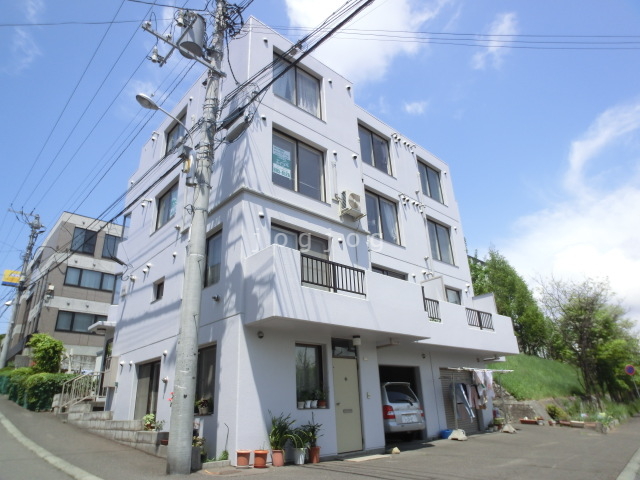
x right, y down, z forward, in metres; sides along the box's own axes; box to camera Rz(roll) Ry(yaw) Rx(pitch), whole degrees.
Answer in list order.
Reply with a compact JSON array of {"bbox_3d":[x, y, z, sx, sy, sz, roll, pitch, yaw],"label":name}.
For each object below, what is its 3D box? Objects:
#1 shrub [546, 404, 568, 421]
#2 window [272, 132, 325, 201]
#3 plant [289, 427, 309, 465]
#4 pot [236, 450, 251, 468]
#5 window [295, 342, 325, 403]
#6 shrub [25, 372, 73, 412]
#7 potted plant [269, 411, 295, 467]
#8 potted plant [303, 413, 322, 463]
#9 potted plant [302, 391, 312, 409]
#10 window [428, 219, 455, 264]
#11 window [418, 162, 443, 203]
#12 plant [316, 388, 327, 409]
[{"bbox_3d":[8.942,6.530,14.592,0.750,0.650,0.700,18,-32,-37],"label":"shrub"},{"bbox_3d":[-0.580,-1.973,10.652,1.945,1.795,0.122,17,-29,-40],"label":"window"},{"bbox_3d":[-0.394,3.966,7.479,0.313,0.639,0.313,17,-29,-40],"label":"plant"},{"bbox_3d":[-1.265,3.646,6.450,0.225,0.255,0.225,-2,-25,-1],"label":"pot"},{"bbox_3d":[-0.281,2.933,8.327,0.850,1.270,0.120,18,-32,-37],"label":"window"},{"bbox_3d":[-12.620,7.123,18.142,1.496,1.632,1.632,17,-29,-40],"label":"shrub"},{"bbox_3d":[-0.733,3.727,7.304,0.394,0.911,0.367,17,-29,-40],"label":"potted plant"},{"bbox_3d":[-0.139,3.668,7.200,0.360,0.810,0.360,-2,-25,-1],"label":"potted plant"},{"bbox_3d":[-0.252,3.267,7.950,0.180,0.330,0.180,18,-32,-37],"label":"potted plant"},{"bbox_3d":[4.771,0.152,15.533,1.740,1.820,0.140,18,-32,-37],"label":"window"},{"bbox_3d":[4.739,-2.439,16.809,1.740,1.840,0.140,18,-32,-37],"label":"window"},{"bbox_3d":[0.036,3.328,8.150,0.200,0.380,0.200,-2,-25,-1],"label":"plant"}]

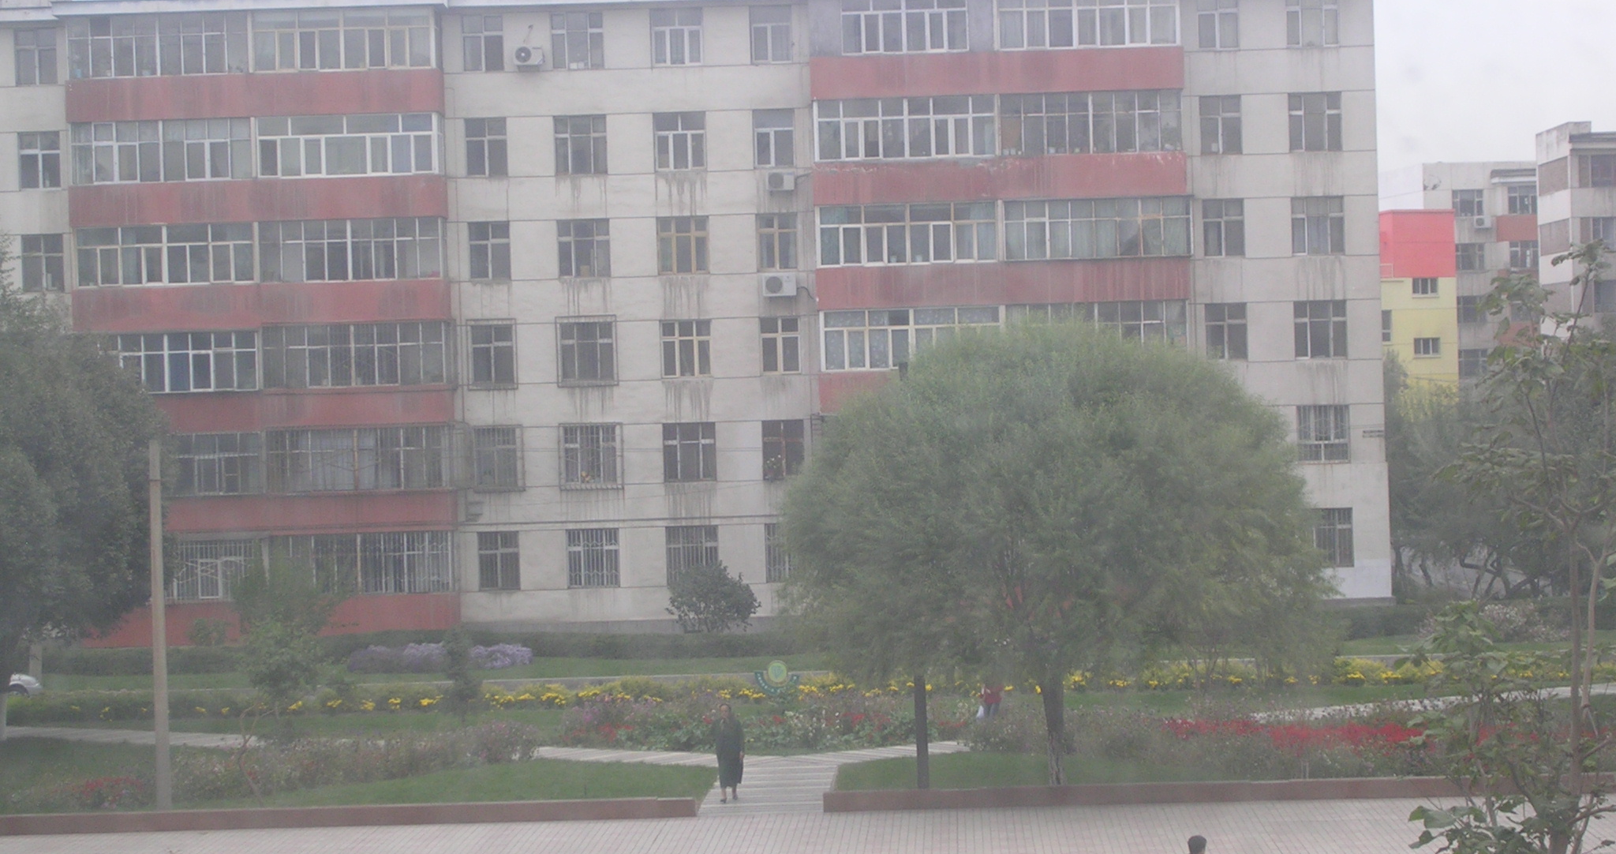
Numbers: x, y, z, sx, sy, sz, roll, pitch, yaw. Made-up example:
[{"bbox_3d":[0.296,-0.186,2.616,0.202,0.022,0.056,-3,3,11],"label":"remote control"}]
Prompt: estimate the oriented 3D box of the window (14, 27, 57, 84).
[{"bbox_3d":[-20.855,-10.019,108.366,1.081,1.502,0.150,-2,1,1],"label":"window"}]

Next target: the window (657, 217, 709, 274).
[{"bbox_3d":[-3.433,-4.993,110.263,1.378,1.521,0.150,-2,0,0],"label":"window"}]

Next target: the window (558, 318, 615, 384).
[{"bbox_3d":[-6.182,-2.113,112.011,1.568,1.822,0.300,-2,0,2],"label":"window"}]

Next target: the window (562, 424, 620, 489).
[{"bbox_3d":[-5.840,0.781,107.978,1.547,1.687,0.350,-2,1,1],"label":"window"}]

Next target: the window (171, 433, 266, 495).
[{"bbox_3d":[-17.225,1.047,109.116,4.791,1.647,0.200,-2,0,0],"label":"window"}]

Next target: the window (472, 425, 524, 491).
[{"bbox_3d":[-8.655,0.881,112.109,1.360,1.759,0.300,-2,0,2],"label":"window"}]

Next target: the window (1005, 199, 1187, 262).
[{"bbox_3d":[7.865,-5.375,109.219,5.072,1.572,0.200,-2,0,0],"label":"window"}]

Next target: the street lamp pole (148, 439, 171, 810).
[{"bbox_3d":[-10.198,3.106,63.061,0.230,5.836,0.230,-2,1,1],"label":"street lamp pole"}]

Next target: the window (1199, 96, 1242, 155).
[{"bbox_3d":[11.171,-8.164,108.631,1.082,1.574,0.150,-2,1,1],"label":"window"}]

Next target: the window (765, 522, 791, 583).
[{"bbox_3d":[-0.623,3.558,113.150,1.140,1.655,0.150,-2,1,2],"label":"window"}]

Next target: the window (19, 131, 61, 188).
[{"bbox_3d":[-20.948,-7.298,109.471,1.127,1.517,0.150,-2,1,1],"label":"window"}]

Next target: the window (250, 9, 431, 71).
[{"bbox_3d":[-12.469,-10.312,107.163,4.772,1.523,0.150,-2,1,1],"label":"window"}]

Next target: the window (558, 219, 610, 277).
[{"bbox_3d":[-6.154,-4.906,110.250,1.412,1.554,0.150,-2,0,0],"label":"window"}]

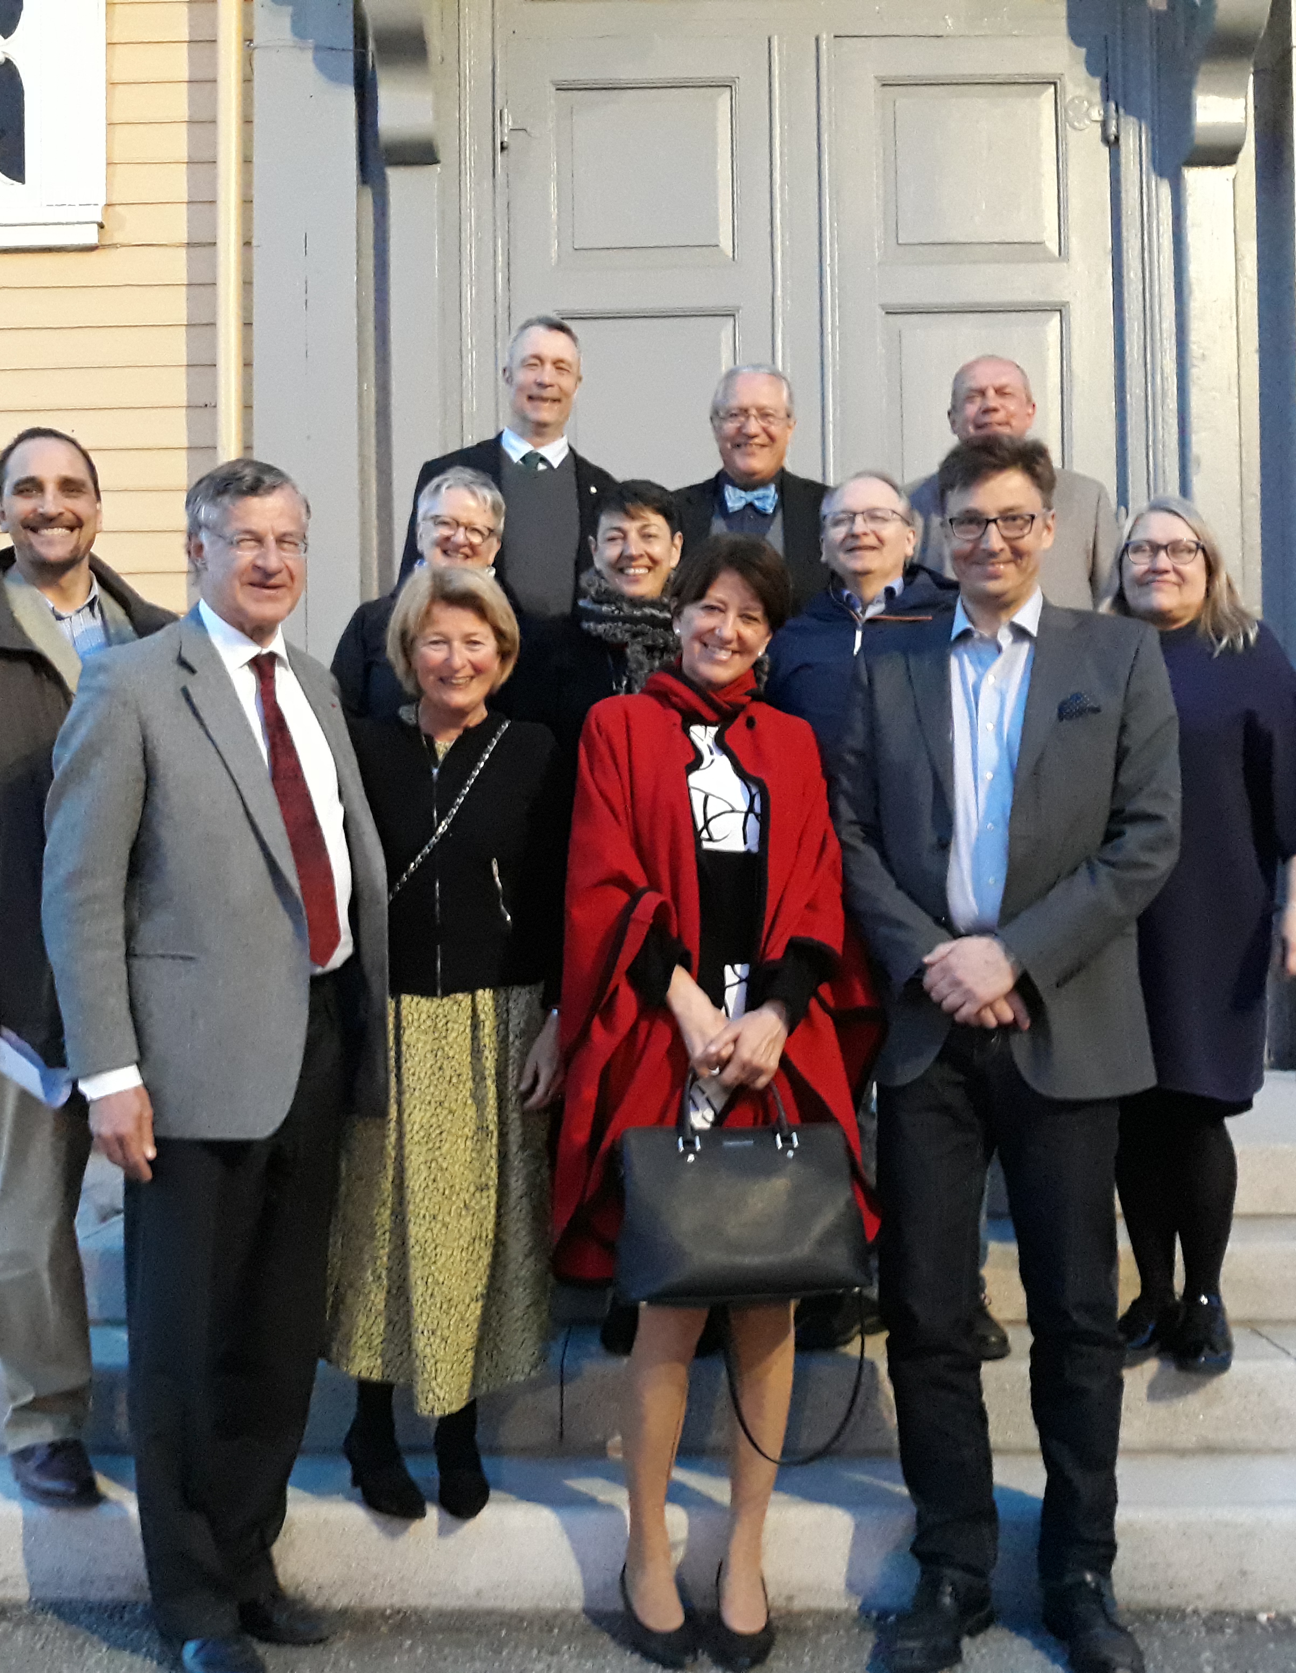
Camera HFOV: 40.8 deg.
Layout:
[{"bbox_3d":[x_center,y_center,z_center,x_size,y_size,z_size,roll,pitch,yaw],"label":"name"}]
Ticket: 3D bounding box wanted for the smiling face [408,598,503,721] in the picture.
[{"bbox_3d":[-0.318,-0.291,2.890,0.155,0.200,0.155,0,-2,-6],"label":"smiling face"}]

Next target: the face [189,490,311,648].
[{"bbox_3d":[-0.615,-0.412,2.670,0.170,0.238,0.170,-1,-3,-32],"label":"face"}]

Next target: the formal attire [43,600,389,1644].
[{"bbox_3d":[-0.659,0.429,2.670,0.540,1.580,0.360,1,-3,-37],"label":"formal attire"}]

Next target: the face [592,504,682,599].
[{"bbox_3d":[-0.020,-0.539,3.270,0.165,0.185,0.150,0,-2,-2],"label":"face"}]

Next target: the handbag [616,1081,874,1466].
[{"bbox_3d":[0.142,0.640,2.560,0.370,0.560,0.160,0,-2,-13],"label":"handbag"}]

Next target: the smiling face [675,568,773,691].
[{"bbox_3d":[0.119,-0.319,2.710,0.142,0.188,0.150,9,-2,4],"label":"smiling face"}]

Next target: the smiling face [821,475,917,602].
[{"bbox_3d":[0.420,-0.565,3.300,0.175,0.235,0.170,0,-2,18],"label":"smiling face"}]

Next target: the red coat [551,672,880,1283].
[{"bbox_3d":[0.115,0.217,2.765,0.540,0.970,0.380,0,-2,-10],"label":"red coat"}]

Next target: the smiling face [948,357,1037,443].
[{"bbox_3d":[0.722,-0.907,3.650,0.178,0.205,0.170,-1,-2,12],"label":"smiling face"}]

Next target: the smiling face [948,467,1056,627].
[{"bbox_3d":[0.547,-0.453,2.710,0.166,0.238,0.170,-2,-2,19],"label":"smiling face"}]

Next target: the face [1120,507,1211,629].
[{"bbox_3d":[0.974,-0.506,3.270,0.165,0.220,0.160,-1,-2,18],"label":"face"}]

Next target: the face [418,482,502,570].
[{"bbox_3d":[-0.366,-0.594,3.380,0.160,0.180,0.155,9,-2,-12],"label":"face"}]

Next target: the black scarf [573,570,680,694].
[{"bbox_3d":[-0.025,-0.384,3.290,0.250,0.270,0.200,0,-2,-2],"label":"black scarf"}]

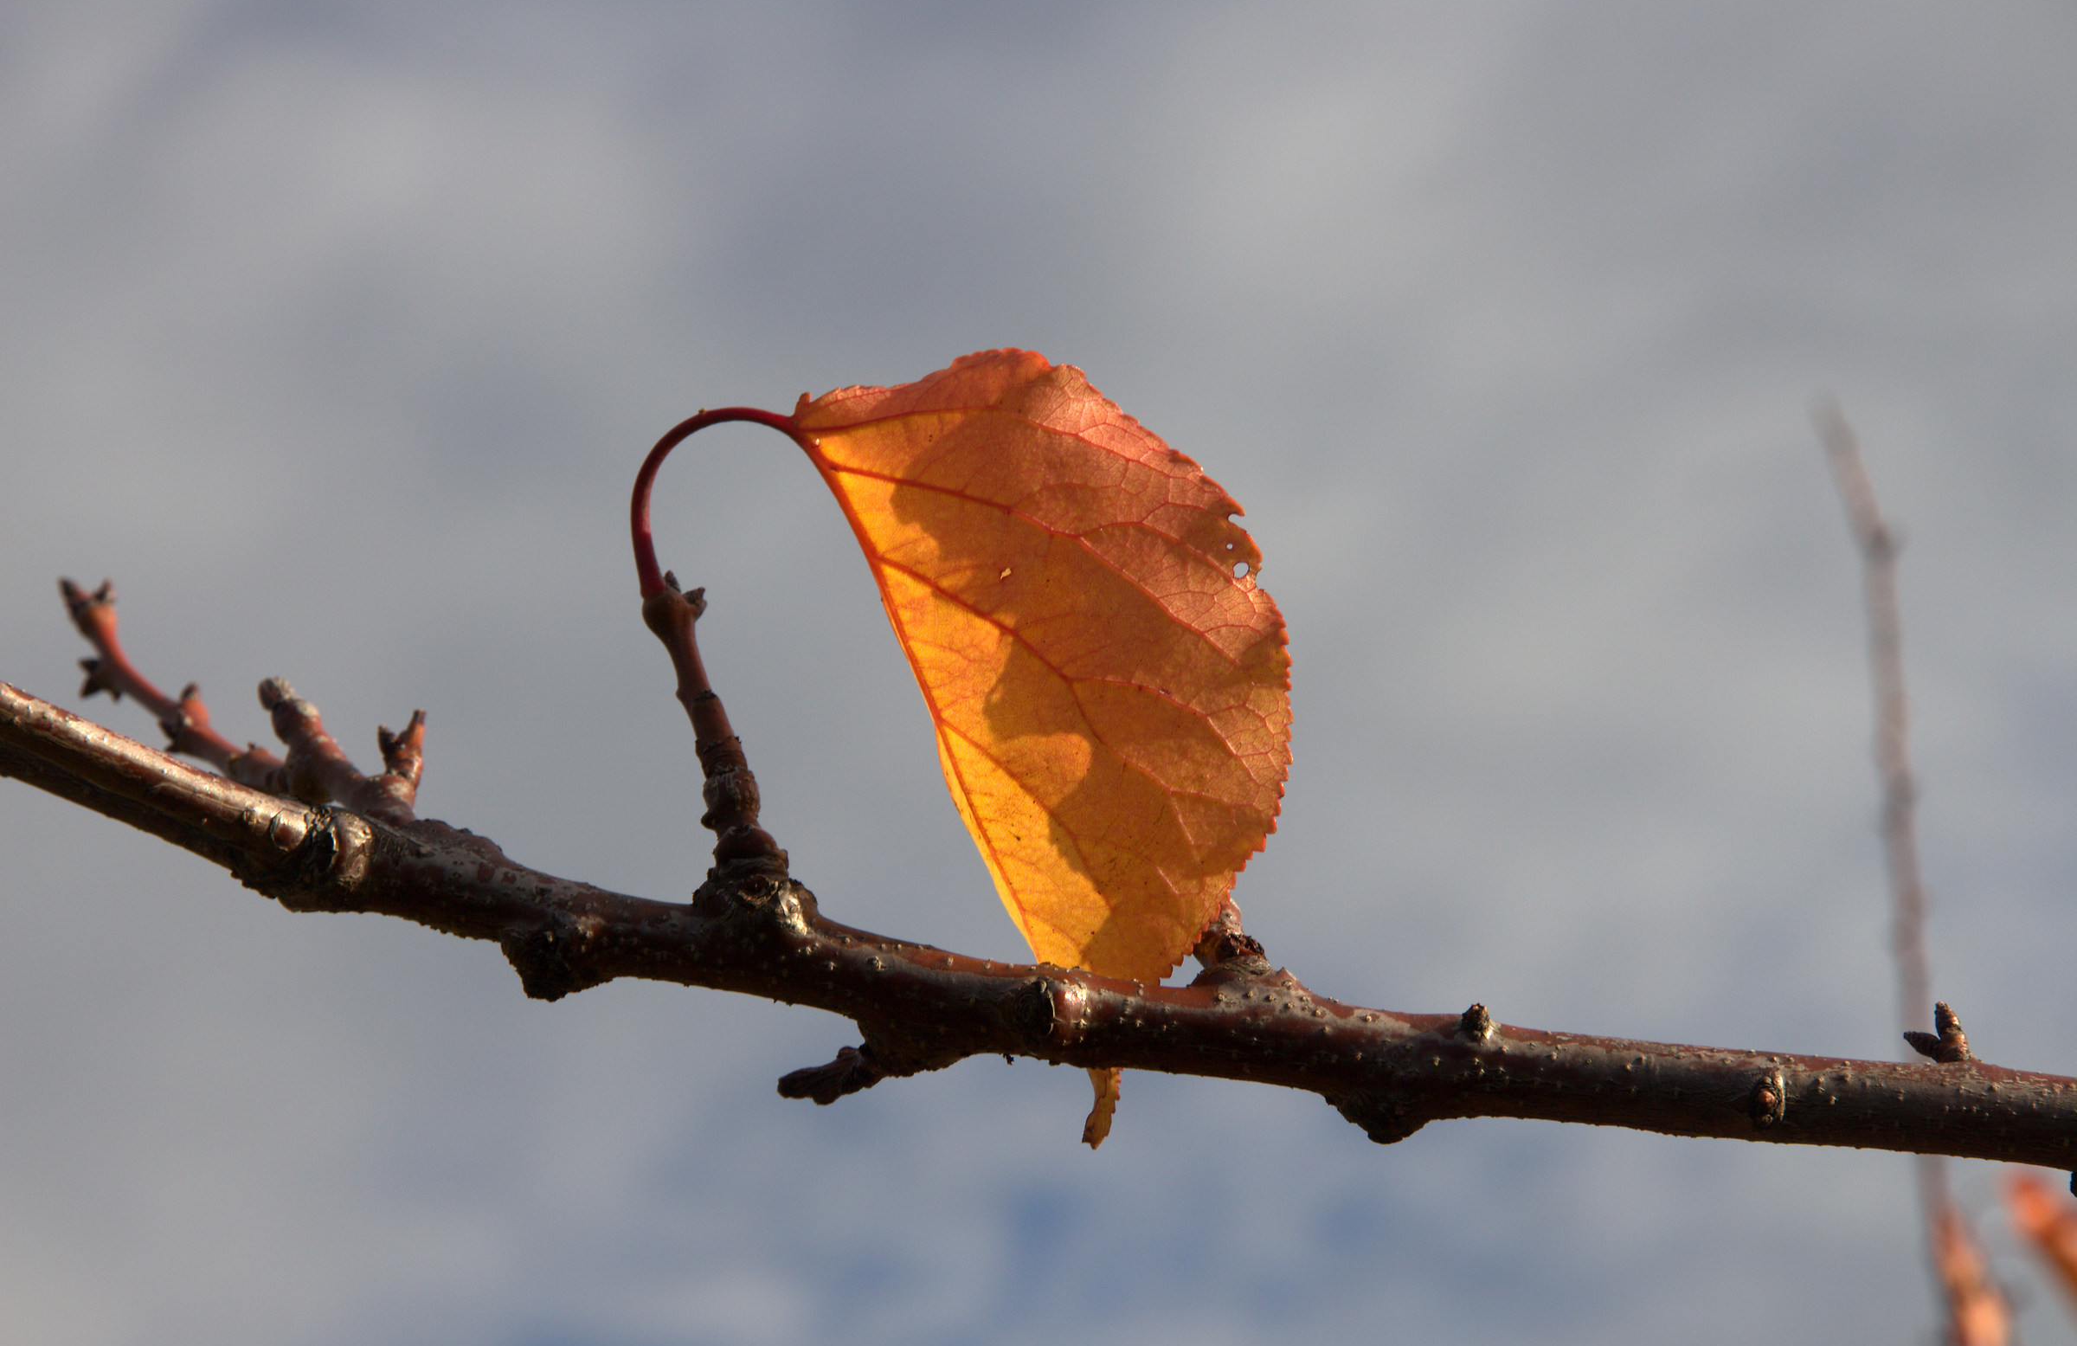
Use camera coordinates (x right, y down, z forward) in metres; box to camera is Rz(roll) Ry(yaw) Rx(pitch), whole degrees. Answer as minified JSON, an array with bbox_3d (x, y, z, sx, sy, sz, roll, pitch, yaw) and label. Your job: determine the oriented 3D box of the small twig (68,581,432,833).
[{"bbox_3d":[-0.070,0.003,0.535,0.032,0.021,0.016,0,-15,0],"label":"small twig"}]

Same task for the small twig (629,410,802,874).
[{"bbox_3d":[-0.027,-0.003,0.520,0.015,0.040,0.011,0,-15,0],"label":"small twig"}]

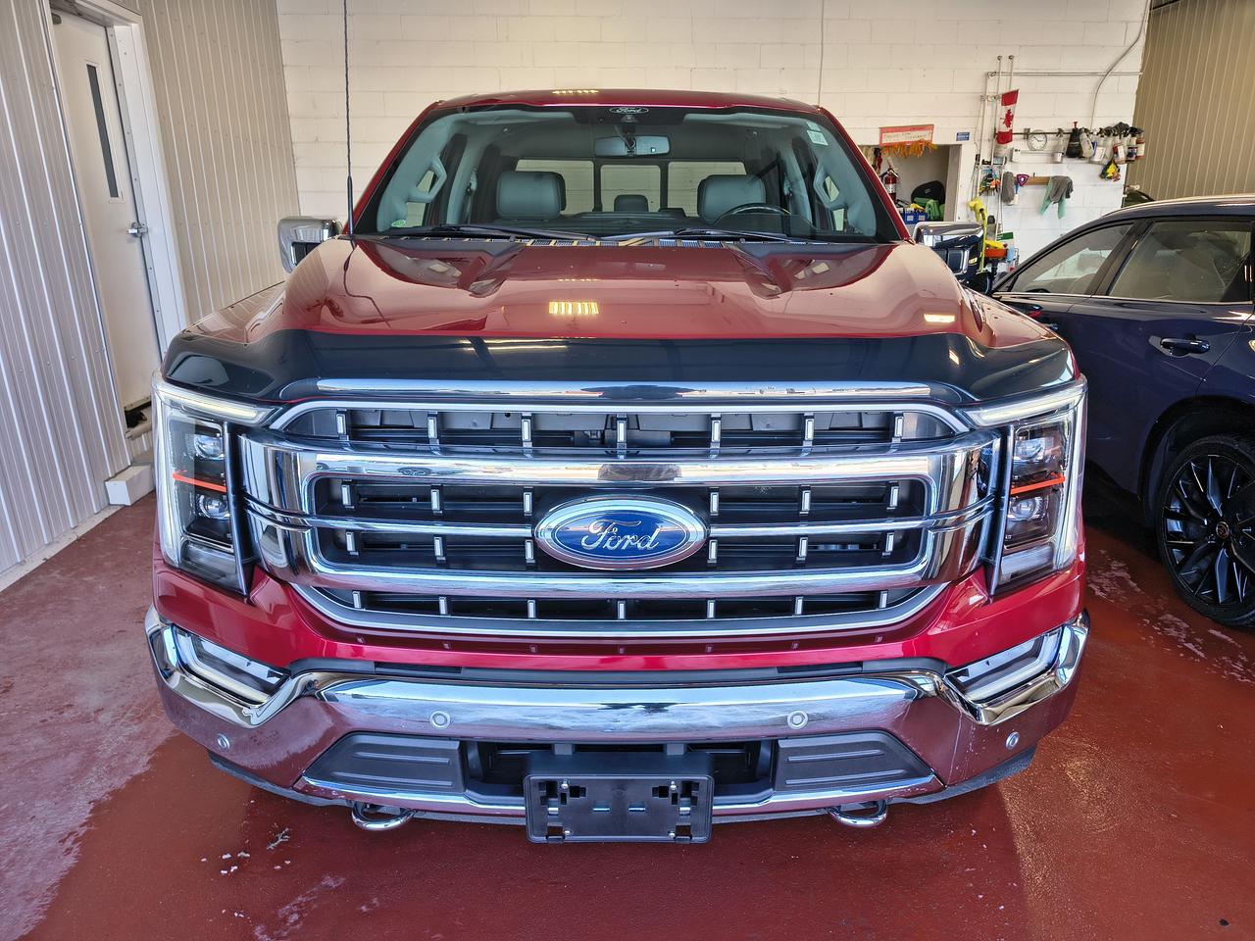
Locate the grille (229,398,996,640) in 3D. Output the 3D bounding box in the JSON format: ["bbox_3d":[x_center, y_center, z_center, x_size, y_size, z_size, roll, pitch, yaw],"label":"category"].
[{"bbox_3d":[-0.012,0.072,1.537,1.380,0.430,0.190,0,16,0],"label":"grille"}]

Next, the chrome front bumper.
[{"bbox_3d":[-0.013,0.455,1.743,1.970,0.330,0.430,0,16,0],"label":"chrome front bumper"}]

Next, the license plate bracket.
[{"bbox_3d":[-0.013,0.595,1.580,0.335,0.155,0.090,0,16,0],"label":"license plate bracket"}]

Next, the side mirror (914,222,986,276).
[{"bbox_3d":[1.105,-0.765,3.036,0.260,0.200,0.170,0,16,0],"label":"side mirror"}]

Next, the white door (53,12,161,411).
[{"bbox_3d":[-2.900,-1.359,4.760,0.060,2.100,0.880,-1,16,-3],"label":"white door"}]

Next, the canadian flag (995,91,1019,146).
[{"bbox_3d":[3.470,-3.205,7.928,0.170,0.470,0.070,-1,16,-3],"label":"canadian flag"}]

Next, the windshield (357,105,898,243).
[{"bbox_3d":[0.000,-0.986,2.870,1.670,0.130,0.930,0,49,0],"label":"windshield"}]

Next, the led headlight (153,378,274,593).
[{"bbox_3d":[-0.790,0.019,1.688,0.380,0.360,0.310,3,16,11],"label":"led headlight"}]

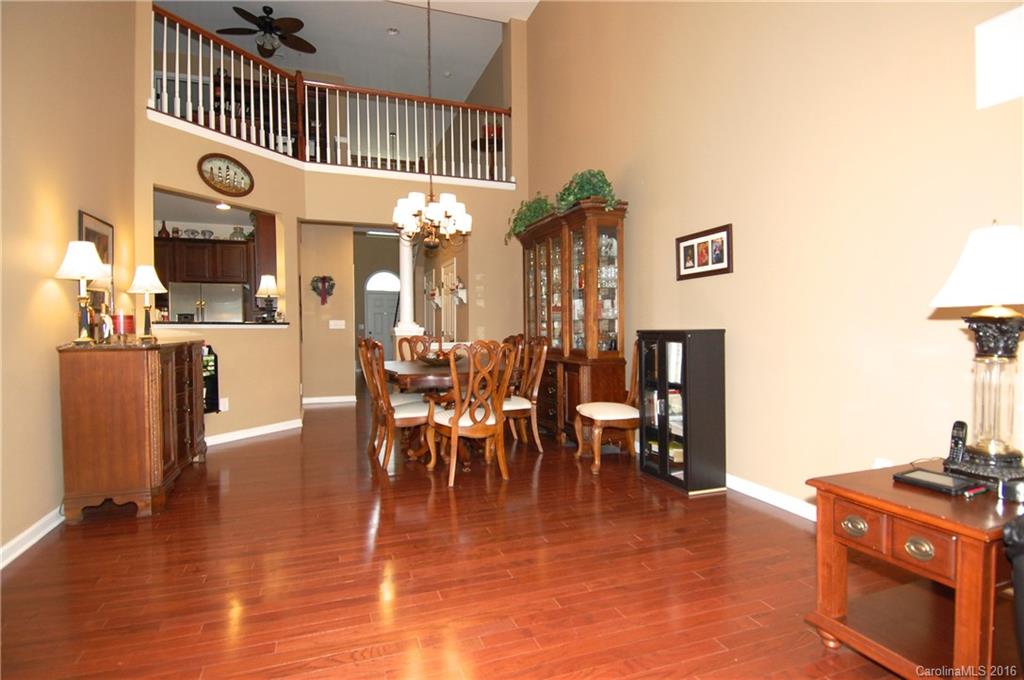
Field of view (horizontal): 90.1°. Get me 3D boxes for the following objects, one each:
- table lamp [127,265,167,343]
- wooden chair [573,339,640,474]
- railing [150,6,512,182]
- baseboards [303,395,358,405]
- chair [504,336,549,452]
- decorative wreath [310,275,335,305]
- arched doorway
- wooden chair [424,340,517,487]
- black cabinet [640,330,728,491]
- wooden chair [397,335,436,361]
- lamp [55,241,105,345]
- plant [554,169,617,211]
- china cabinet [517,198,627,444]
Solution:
[{"bbox_3d":[-2.896,-0.273,4.045,0.250,0.595,0.250,-1,1,-19],"label":"table lamp"},{"bbox_3d":[0.874,0.510,4.246,0.594,1.056,0.538,-1,1,-11],"label":"wooden chair"},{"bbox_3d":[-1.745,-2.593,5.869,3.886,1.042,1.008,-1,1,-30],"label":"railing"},{"bbox_3d":[-2.808,0.920,7.875,0.767,0.100,0.020,-1,1,-19],"label":"baseboards"},{"bbox_3d":[-0.011,0.507,4.810,0.594,1.056,0.538,-1,1,-20],"label":"chair"},{"bbox_3d":[-2.887,-0.758,7.825,0.330,0.448,0.078,-1,1,-20],"label":"decorative wreath"},{"bbox_3d":[-3.328,-0.476,13.400,0.996,2.711,0.160,-1,1,-19],"label":"arched doorway"},{"bbox_3d":[-0.334,0.521,3.850,0.530,0.995,0.540,-1,1,-23],"label":"wooden chair"},{"bbox_3d":[1.241,0.486,3.800,0.330,1.114,0.627,-1,1,-20],"label":"black cabinet"},{"bbox_3d":[-0.948,0.501,5.581,0.538,1.056,0.594,-1,1,-20],"label":"wooden chair"},{"bbox_3d":[-2.581,-0.274,3.082,0.246,0.616,0.246,-1,1,-20],"label":"lamp"},{"bbox_3d":[0.662,-1.385,4.837,0.430,0.420,0.600,-1,1,-19],"label":"plant"},{"bbox_3d":[0.569,-0.122,5.341,0.493,2.285,1.658,-1,1,-20],"label":"china cabinet"}]

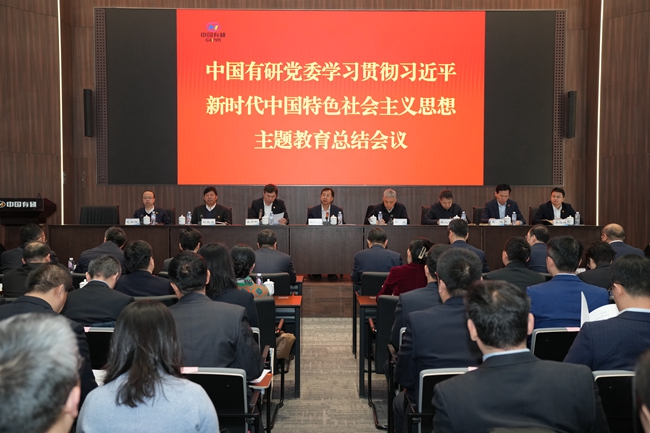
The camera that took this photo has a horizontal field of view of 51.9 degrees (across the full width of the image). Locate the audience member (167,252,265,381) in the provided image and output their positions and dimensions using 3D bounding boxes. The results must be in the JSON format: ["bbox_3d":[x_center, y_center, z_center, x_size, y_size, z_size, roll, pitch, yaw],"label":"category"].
[{"bbox_3d":[-0.523,0.809,3.080,0.500,1.302,0.750,0,1,0],"label":"audience member"}]

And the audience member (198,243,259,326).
[{"bbox_3d":[-0.612,0.795,3.900,0.470,1.298,0.740,0,1,3],"label":"audience member"}]

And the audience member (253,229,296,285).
[{"bbox_3d":[-0.518,0.603,6.718,0.500,0.950,0.580,0,1,0],"label":"audience member"}]

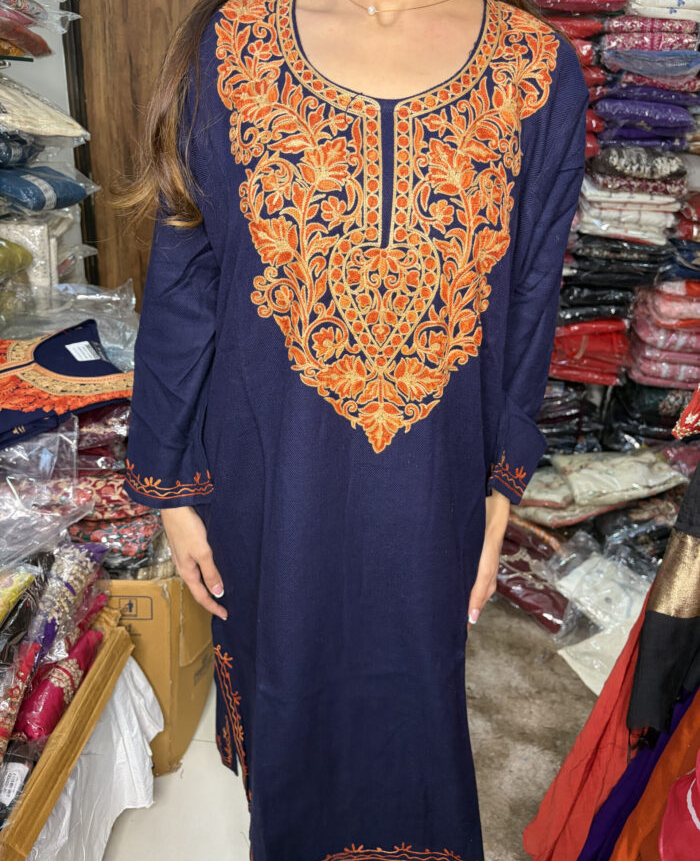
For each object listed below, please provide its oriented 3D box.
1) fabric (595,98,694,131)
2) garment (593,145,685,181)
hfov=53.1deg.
[{"bbox_3d":[0.776,-0.871,1.979,0.260,0.065,0.310,0,16,0],"label":"fabric"},{"bbox_3d":[0.777,-0.753,2.012,0.255,0.070,0.310,0,16,0],"label":"garment"}]

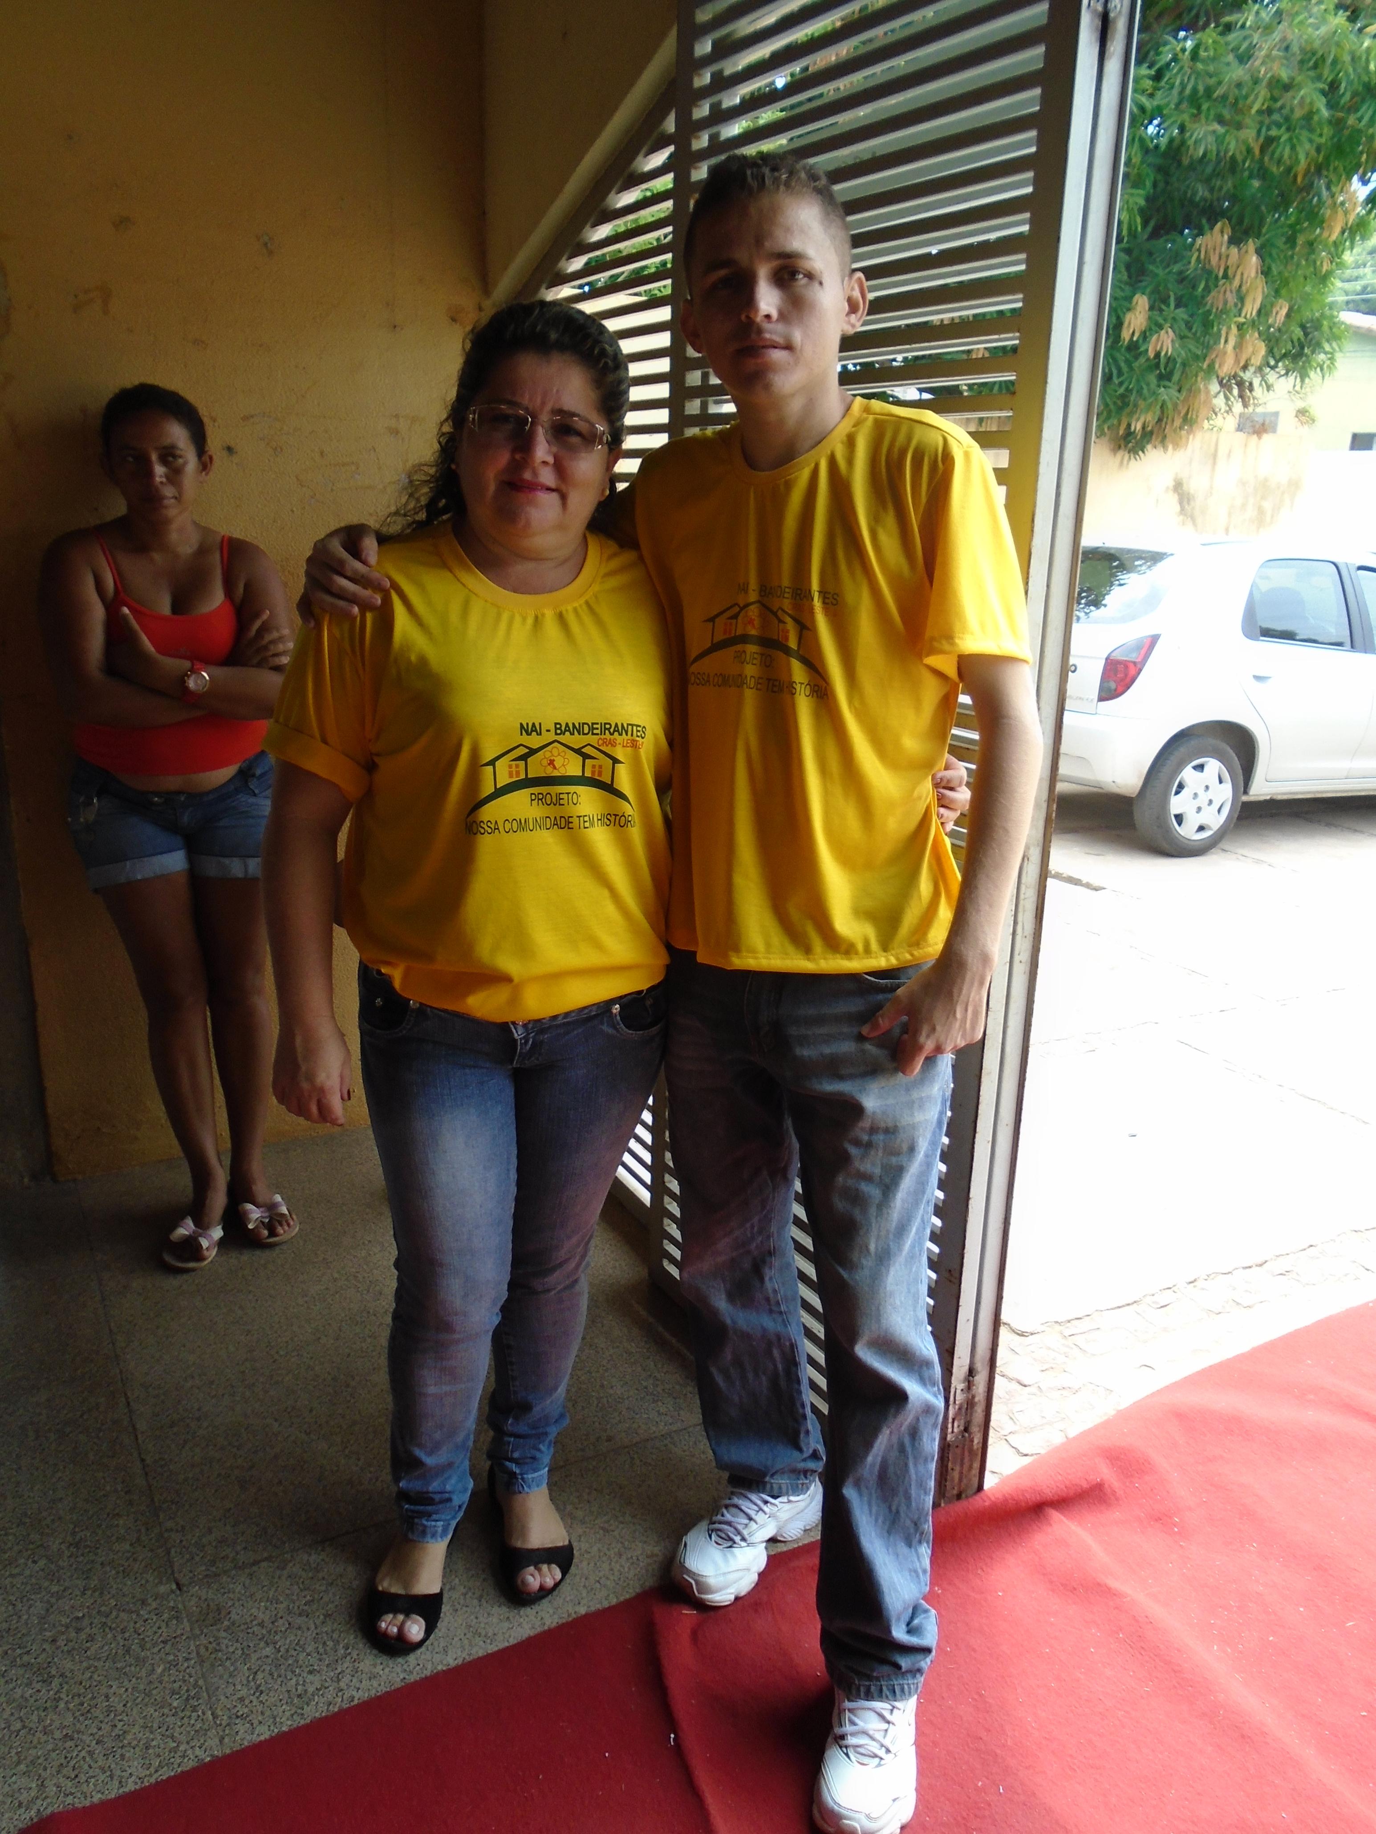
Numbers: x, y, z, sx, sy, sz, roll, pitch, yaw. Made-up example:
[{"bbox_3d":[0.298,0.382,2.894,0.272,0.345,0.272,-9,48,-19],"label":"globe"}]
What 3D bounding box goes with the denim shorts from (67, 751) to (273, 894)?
[{"bbox_3d":[-0.950,-0.186,2.573,0.390,0.250,0.270,-5,18,-20],"label":"denim shorts"}]

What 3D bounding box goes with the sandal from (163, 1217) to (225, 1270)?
[{"bbox_3d":[-0.928,0.584,2.638,0.100,0.065,0.240,2,17,0],"label":"sandal"}]

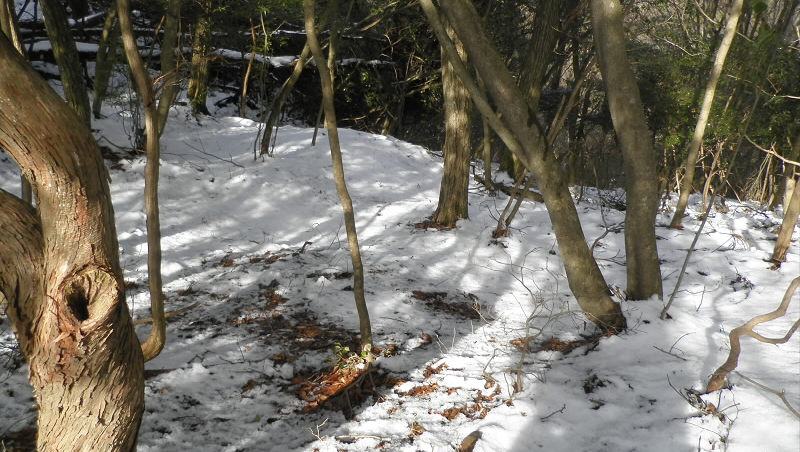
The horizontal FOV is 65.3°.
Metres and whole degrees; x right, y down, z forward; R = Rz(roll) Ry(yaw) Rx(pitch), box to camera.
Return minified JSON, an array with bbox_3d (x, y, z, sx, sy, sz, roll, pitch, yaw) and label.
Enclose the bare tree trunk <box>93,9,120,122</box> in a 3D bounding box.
[{"bbox_3d":[-4.060,-2.232,8.628,0.200,1.466,0.200,8,15,-27],"label":"bare tree trunk"}]

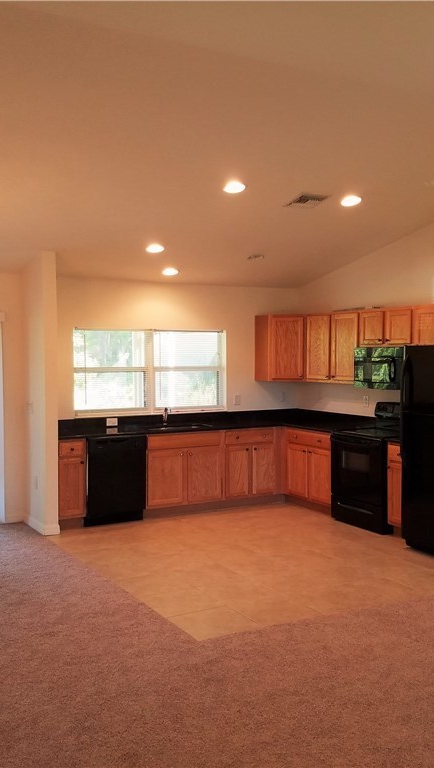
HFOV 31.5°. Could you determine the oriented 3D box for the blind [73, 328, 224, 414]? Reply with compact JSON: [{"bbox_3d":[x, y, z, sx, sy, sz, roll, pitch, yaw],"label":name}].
[{"bbox_3d":[-0.707,-0.132,8.436,1.810,0.890,0.050,-2,3,-31],"label":"blind"}]

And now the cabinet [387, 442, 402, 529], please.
[{"bbox_3d":[1.958,0.938,7.147,0.627,0.785,0.390,-2,3,-31],"label":"cabinet"}]

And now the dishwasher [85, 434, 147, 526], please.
[{"bbox_3d":[-1.118,0.951,7.787,0.610,0.865,0.619,-2,3,-31],"label":"dishwasher"}]

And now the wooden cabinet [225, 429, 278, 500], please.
[{"bbox_3d":[0.253,0.868,8.703,0.720,0.776,0.620,-1,3,-29],"label":"wooden cabinet"}]

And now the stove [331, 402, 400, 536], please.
[{"bbox_3d":[1.623,0.806,7.643,0.652,1.165,0.765,-2,3,-31],"label":"stove"}]

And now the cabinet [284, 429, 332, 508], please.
[{"bbox_3d":[1.224,0.877,8.386,0.620,0.776,0.897,-1,3,-29],"label":"cabinet"}]

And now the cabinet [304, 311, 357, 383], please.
[{"bbox_3d":[1.362,-0.392,8.389,0.325,0.748,0.845,-2,3,-31],"label":"cabinet"}]

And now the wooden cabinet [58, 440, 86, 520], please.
[{"bbox_3d":[-1.521,0.911,7.581,0.290,0.785,0.639,-2,3,-31],"label":"wooden cabinet"}]

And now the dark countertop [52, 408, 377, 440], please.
[{"bbox_3d":[-0.055,0.438,7.995,3.232,0.140,1.542,-1,3,-29],"label":"dark countertop"}]

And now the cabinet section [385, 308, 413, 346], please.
[{"bbox_3d":[1.864,-0.544,7.441,0.330,0.378,0.382,-2,3,-30],"label":"cabinet section"}]

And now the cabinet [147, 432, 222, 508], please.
[{"bbox_3d":[-0.458,0.885,8.302,0.902,0.776,0.620,-1,3,-29],"label":"cabinet"}]

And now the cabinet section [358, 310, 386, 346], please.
[{"bbox_3d":[1.675,-0.557,7.772,0.330,0.378,0.381,-2,3,-30],"label":"cabinet section"}]

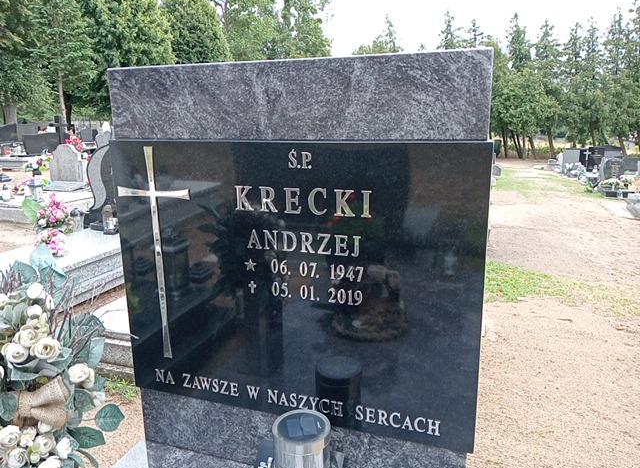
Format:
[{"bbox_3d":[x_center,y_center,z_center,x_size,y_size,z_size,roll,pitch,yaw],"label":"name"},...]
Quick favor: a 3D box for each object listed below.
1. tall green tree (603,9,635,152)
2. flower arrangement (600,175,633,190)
[{"bbox_3d":[14.164,-6.879,23.917,1.900,6.630,1.900,4,13,21],"label":"tall green tree"},{"bbox_3d":[6.234,-1.098,10.888,0.660,0.335,0.450,4,13,21],"label":"flower arrangement"}]

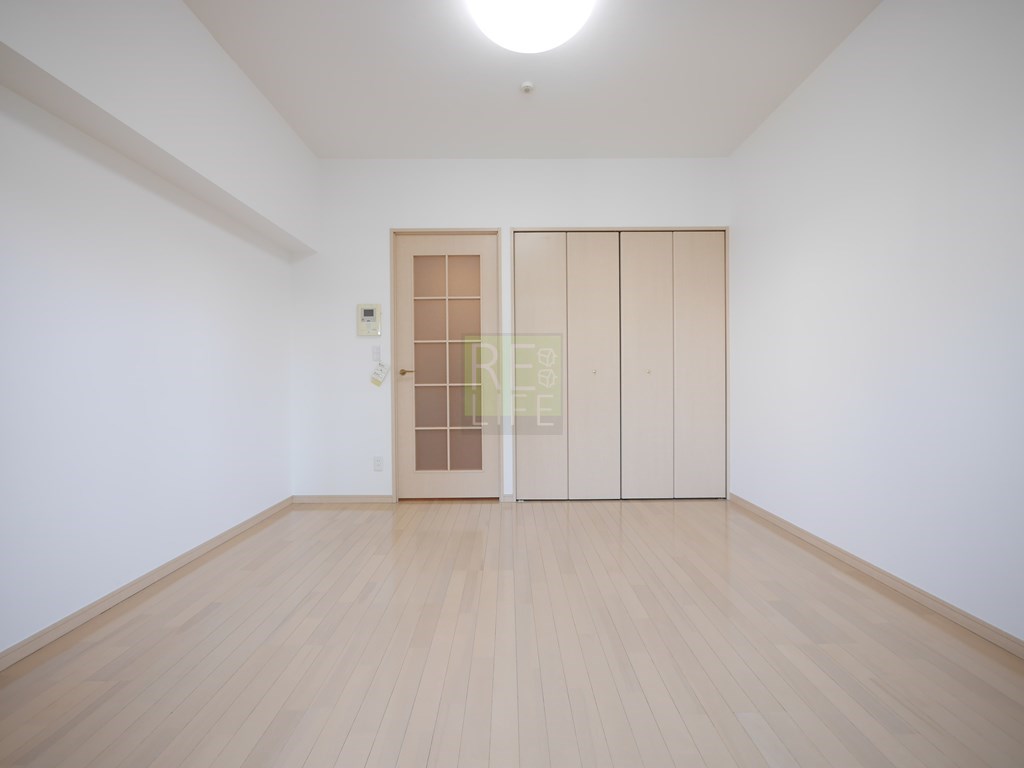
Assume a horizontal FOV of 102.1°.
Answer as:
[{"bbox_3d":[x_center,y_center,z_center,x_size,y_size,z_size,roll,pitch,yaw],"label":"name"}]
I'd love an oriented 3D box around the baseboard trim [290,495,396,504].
[{"bbox_3d":[-1.308,0.898,3.220,0.800,0.065,0.020,0,0,0],"label":"baseboard trim"}]

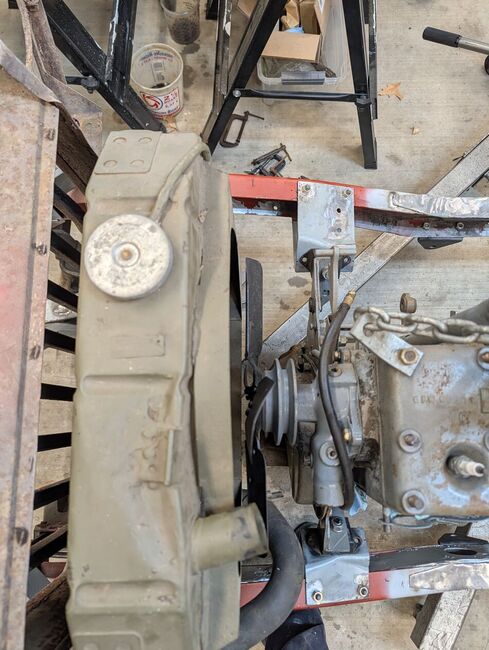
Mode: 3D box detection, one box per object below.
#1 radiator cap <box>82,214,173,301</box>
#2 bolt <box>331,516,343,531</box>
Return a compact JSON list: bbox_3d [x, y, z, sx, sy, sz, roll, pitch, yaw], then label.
[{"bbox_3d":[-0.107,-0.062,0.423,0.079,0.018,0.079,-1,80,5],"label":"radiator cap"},{"bbox_3d":[0.159,0.342,0.775,0.018,0.020,0.018,-9,36,0],"label":"bolt"}]

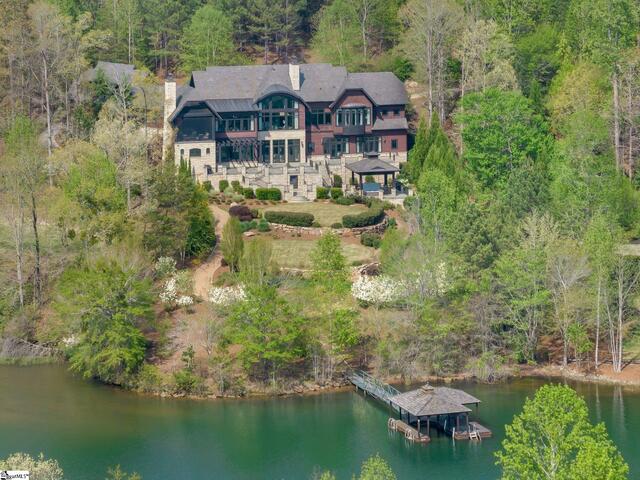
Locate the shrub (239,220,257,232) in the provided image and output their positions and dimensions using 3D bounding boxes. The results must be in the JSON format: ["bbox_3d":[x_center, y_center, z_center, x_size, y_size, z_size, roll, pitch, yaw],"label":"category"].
[{"bbox_3d":[-9.109,-1.696,374.000,2.200,1.300,2.000,0,11,0],"label":"shrub"}]

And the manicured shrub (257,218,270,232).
[{"bbox_3d":[-7.099,-1.822,374.000,1.750,1.600,1.700,0,11,0],"label":"manicured shrub"}]

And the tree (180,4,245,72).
[{"bbox_3d":[-15.965,-29.355,438.000,8.600,10.300,8.300,0,11,0],"label":"tree"}]

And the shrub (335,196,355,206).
[{"bbox_3d":[3.185,-5.005,387.000,2.500,1.050,2.000,0,11,0],"label":"shrub"}]

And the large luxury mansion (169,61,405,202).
[{"bbox_3d":[-4.671,-14.960,403.000,30.500,15.500,20.000,-2,11,-9],"label":"large luxury mansion"}]

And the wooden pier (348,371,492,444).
[{"bbox_3d":[9.781,16.420,323.880,8.450,5.400,24.030,-4,12,-21],"label":"wooden pier"}]

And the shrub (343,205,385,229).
[{"bbox_3d":[5.568,-3.008,381.000,5.600,1.800,2.600,-8,14,-34],"label":"shrub"}]

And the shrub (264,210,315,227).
[{"bbox_3d":[-3.873,-2.730,378.000,6.300,1.650,2.100,2,11,12],"label":"shrub"}]

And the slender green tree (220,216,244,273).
[{"bbox_3d":[-10.347,0.532,352.000,2.700,6.300,2.700,0,11,0],"label":"slender green tree"}]

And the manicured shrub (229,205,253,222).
[{"bbox_3d":[-10.202,-3.401,382.000,3.000,1.900,2.700,0,11,0],"label":"manicured shrub"}]

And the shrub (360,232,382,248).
[{"bbox_3d":[6.384,0.062,369.000,2.600,1.700,2.300,0,11,0],"label":"shrub"}]

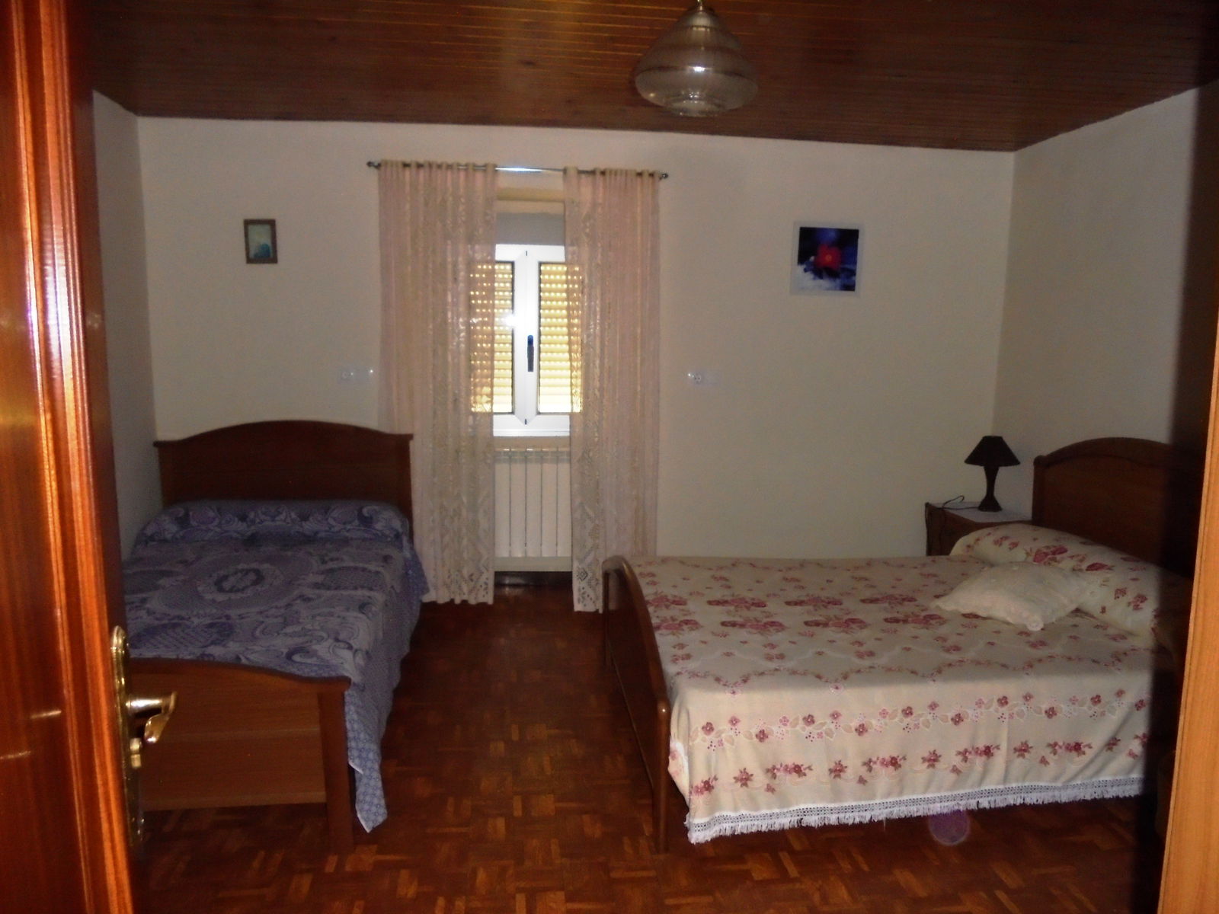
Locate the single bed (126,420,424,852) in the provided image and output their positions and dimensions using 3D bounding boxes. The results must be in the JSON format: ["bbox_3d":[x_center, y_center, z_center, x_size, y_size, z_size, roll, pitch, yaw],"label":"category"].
[{"bbox_3d":[-1.362,0.457,3.346,1.225,0.988,1.990,0,8,-7],"label":"single bed"}]

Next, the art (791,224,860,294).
[{"bbox_3d":[1.081,-0.983,4.555,0.370,0.345,0.030,0,8,-7],"label":"art"}]

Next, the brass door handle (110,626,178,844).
[{"bbox_3d":[-0.485,0.303,0.934,0.068,0.246,0.125,0,8,-7],"label":"brass door handle"}]

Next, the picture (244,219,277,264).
[{"bbox_3d":[-1.616,-0.995,4.225,0.147,0.204,0.025,0,8,-7],"label":"picture"}]

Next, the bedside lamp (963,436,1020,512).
[{"bbox_3d":[1.891,0.083,4.551,0.290,0.370,0.290,0,8,-7],"label":"bedside lamp"}]

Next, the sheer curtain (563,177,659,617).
[{"bbox_3d":[0.015,-0.286,4.435,0.455,2.140,0.110,0,8,-7],"label":"sheer curtain"}]

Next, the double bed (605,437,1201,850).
[{"bbox_3d":[1.011,0.471,3.237,1.960,1.035,1.440,0,8,-7],"label":"double bed"}]

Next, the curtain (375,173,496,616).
[{"bbox_3d":[-0.816,-0.309,4.329,0.570,2.090,0.110,0,8,-7],"label":"curtain"}]

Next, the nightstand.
[{"bbox_3d":[1.861,0.536,4.578,0.370,0.535,0.470,0,8,-7],"label":"nightstand"}]

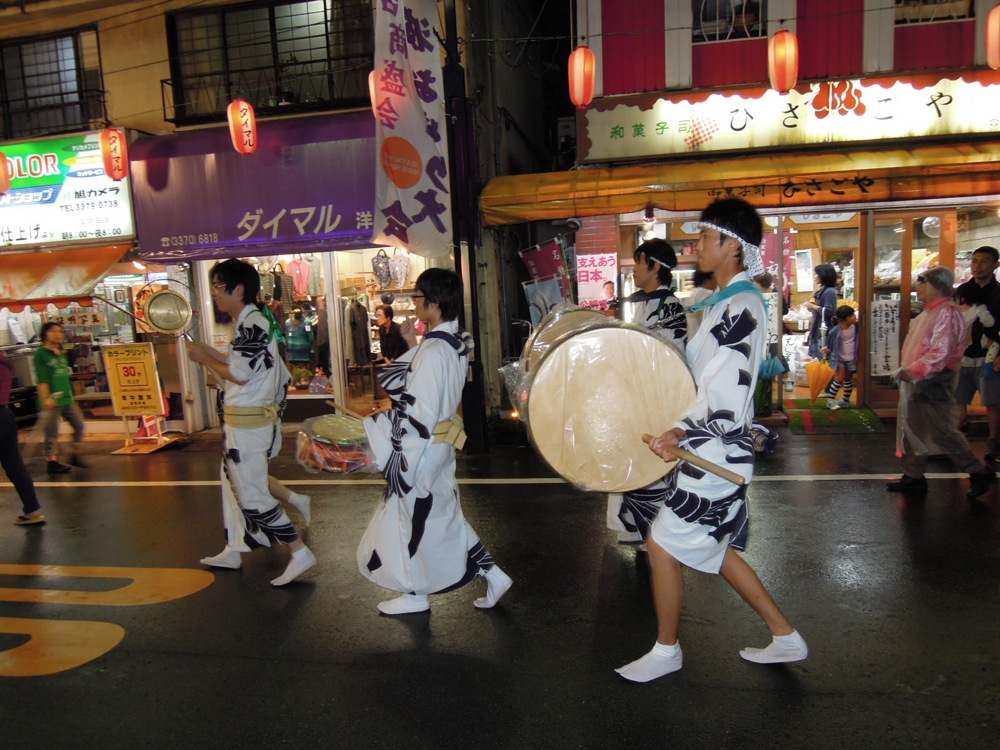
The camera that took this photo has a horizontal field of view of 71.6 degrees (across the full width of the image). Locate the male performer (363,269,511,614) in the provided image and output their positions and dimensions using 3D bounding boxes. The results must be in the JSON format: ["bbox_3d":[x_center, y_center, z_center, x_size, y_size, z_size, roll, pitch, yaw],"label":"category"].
[{"bbox_3d":[-0.303,0.309,3.204,0.720,1.580,0.600,-2,7,9],"label":"male performer"}]

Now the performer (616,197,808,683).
[{"bbox_3d":[0.754,0.248,2.550,0.690,1.760,0.570,-2,7,9],"label":"performer"}]

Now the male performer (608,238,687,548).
[{"bbox_3d":[0.842,0.119,3.784,0.580,1.710,0.550,-2,7,9],"label":"male performer"}]

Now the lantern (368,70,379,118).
[{"bbox_3d":[-1.078,-2.562,6.372,0.270,0.520,0.270,-2,7,9],"label":"lantern"}]

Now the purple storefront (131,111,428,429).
[{"bbox_3d":[-1.905,-0.991,7.289,3.500,3.200,1.100,-2,7,9],"label":"purple storefront"}]

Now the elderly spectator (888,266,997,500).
[{"bbox_3d":[2.874,0.038,4.521,0.640,1.500,0.560,-2,7,9],"label":"elderly spectator"}]

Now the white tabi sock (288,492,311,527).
[{"bbox_3d":[-1.229,0.828,4.250,0.130,0.220,0.090,9,1,7],"label":"white tabi sock"}]

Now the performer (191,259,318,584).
[{"bbox_3d":[-1.336,0.240,3.715,0.710,1.690,0.550,-2,7,9],"label":"performer"}]

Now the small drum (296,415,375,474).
[{"bbox_3d":[-0.754,0.330,3.258,0.340,0.165,0.340,12,20,7],"label":"small drum"}]

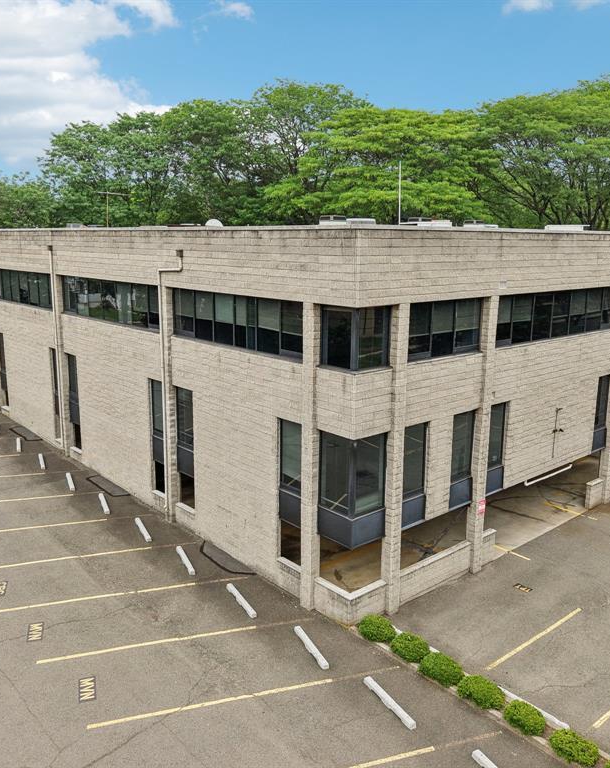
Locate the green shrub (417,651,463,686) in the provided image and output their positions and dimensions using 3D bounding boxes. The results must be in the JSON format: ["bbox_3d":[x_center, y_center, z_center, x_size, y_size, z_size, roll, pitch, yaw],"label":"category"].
[{"bbox_3d":[3.200,6.668,16.625,1.000,0.640,1.100,0,12,0],"label":"green shrub"}]

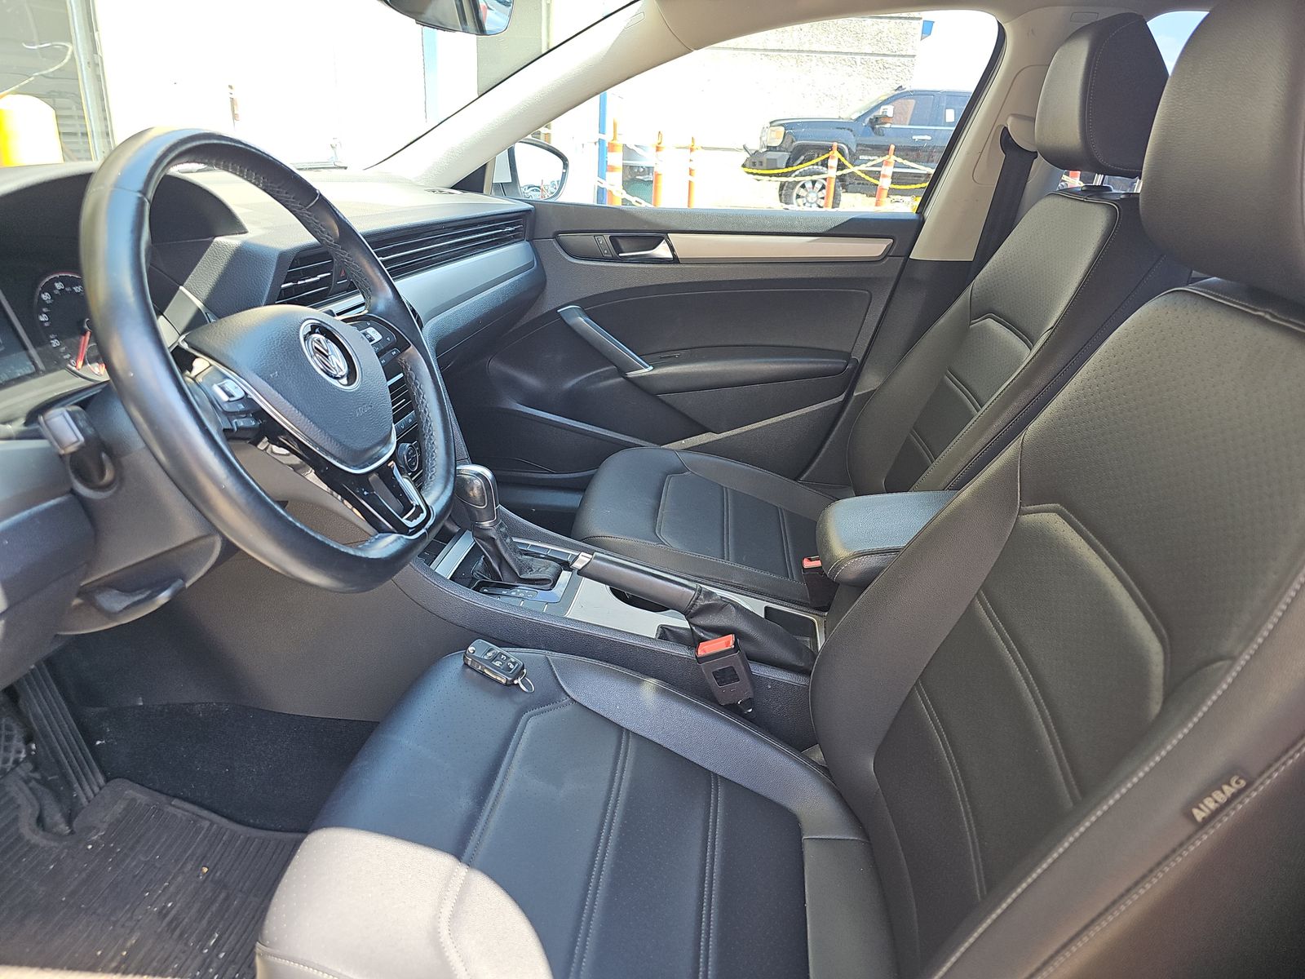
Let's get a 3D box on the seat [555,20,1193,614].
[{"bbox_3d":[0.296,-0.170,1.392,0.840,1.060,0.540,4,21,4],"label":"seat"}]

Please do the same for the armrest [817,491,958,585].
[{"bbox_3d":[0.348,0.069,1.074,0.290,0.085,0.180,4,21,4],"label":"armrest"}]

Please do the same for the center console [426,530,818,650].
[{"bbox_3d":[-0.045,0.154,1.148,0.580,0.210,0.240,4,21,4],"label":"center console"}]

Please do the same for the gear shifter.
[{"bbox_3d":[-0.185,0.052,1.124,0.140,0.160,0.085,4,21,4],"label":"gear shifter"}]

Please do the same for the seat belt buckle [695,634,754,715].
[{"bbox_3d":[0.085,0.215,1.007,0.048,0.100,0.028,-21,17,13],"label":"seat belt buckle"}]

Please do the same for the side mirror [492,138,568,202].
[{"bbox_3d":[-0.275,-0.682,1.888,0.130,0.160,0.220,11,22,21],"label":"side mirror"}]

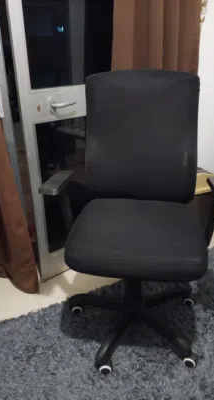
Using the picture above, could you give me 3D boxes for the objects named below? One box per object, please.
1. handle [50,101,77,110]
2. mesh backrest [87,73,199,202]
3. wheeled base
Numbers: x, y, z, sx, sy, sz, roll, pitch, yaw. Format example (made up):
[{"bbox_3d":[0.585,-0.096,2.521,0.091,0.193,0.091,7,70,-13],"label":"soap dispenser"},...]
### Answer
[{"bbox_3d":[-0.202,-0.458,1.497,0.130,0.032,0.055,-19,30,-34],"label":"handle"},{"bbox_3d":[0.147,-0.260,1.366,0.465,0.570,0.100,2,15,7],"label":"mesh backrest"},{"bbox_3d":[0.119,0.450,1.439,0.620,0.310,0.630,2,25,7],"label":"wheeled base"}]

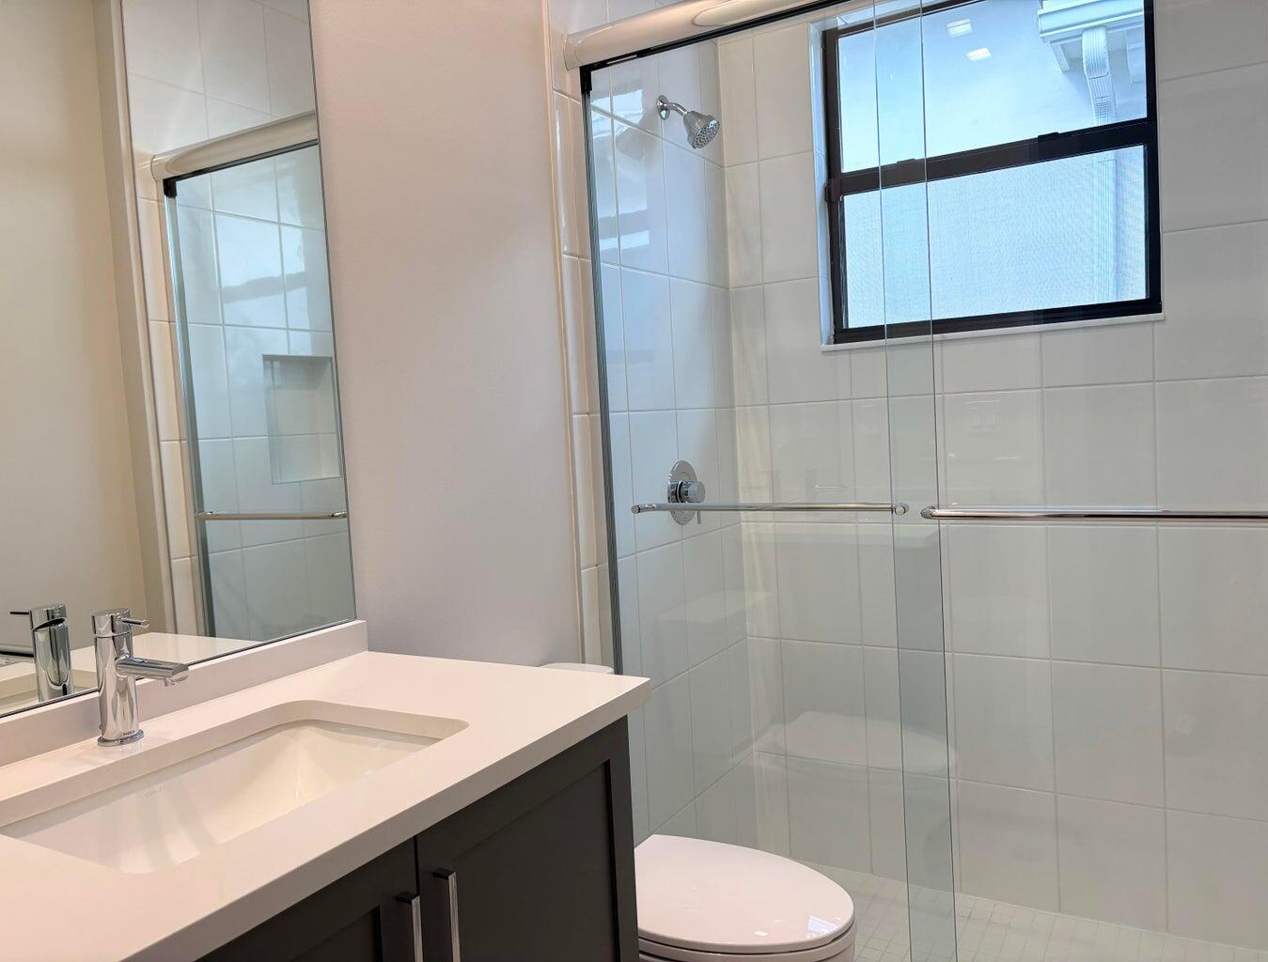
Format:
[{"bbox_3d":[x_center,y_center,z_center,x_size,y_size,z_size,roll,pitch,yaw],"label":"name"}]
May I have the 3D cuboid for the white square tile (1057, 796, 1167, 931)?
[{"bbox_3d":[1.244,0.990,2.517,0.252,0.325,0.010,-1,4,31],"label":"white square tile"}]

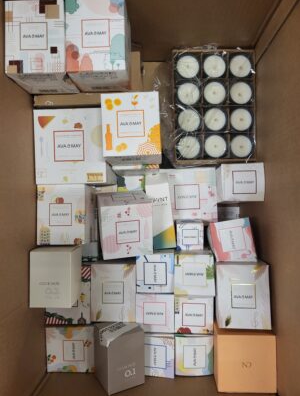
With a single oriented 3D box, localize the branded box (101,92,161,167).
[{"bbox_3d":[-0.026,-0.104,0.471,0.083,0.088,0.090,-2,89,1],"label":"branded box"}]

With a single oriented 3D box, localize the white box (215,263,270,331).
[{"bbox_3d":[0.200,0.202,0.661,0.103,0.103,0.131,-2,88,9],"label":"white box"}]

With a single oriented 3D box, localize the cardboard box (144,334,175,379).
[{"bbox_3d":[0.018,0.344,0.687,0.078,0.082,0.082,0,88,8],"label":"cardboard box"}]

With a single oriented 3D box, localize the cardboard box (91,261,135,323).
[{"bbox_3d":[-0.083,0.219,0.739,0.103,0.103,0.131,0,88,1],"label":"cardboard box"}]

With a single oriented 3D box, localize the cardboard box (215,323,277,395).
[{"bbox_3d":[0.161,0.272,0.547,0.094,0.105,0.094,-1,91,2],"label":"cardboard box"}]

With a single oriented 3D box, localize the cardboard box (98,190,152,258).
[{"bbox_3d":[-0.055,0.056,0.662,0.103,0.103,0.116,-4,107,-11],"label":"cardboard box"}]

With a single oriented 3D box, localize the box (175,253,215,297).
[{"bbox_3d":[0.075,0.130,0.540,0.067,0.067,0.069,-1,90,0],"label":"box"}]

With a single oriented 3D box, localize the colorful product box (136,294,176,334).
[{"bbox_3d":[0.009,0.202,0.564,0.067,0.067,0.067,0,92,0],"label":"colorful product box"}]

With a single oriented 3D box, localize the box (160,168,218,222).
[{"bbox_3d":[0.061,-0.005,0.513,0.088,0.085,0.083,-2,91,0],"label":"box"}]

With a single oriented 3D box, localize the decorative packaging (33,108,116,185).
[{"bbox_3d":[-0.126,-0.084,0.538,0.113,0.118,0.120,-1,91,1],"label":"decorative packaging"}]

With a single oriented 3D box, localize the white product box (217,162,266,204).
[{"bbox_3d":[0.196,-0.031,0.655,0.082,0.082,0.078,-1,89,4],"label":"white product box"}]

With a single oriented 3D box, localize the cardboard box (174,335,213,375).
[{"bbox_3d":[0.094,0.335,0.672,0.078,0.082,0.082,0,88,-1],"label":"cardboard box"}]

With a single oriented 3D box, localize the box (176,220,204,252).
[{"bbox_3d":[0.089,0.087,0.688,0.058,0.058,0.058,0,90,2],"label":"box"}]

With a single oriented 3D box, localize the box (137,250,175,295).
[{"bbox_3d":[0.009,0.132,0.562,0.067,0.067,0.068,0,91,0],"label":"box"}]

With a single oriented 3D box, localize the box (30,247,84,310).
[{"bbox_3d":[-0.158,0.129,0.511,0.065,0.074,0.088,0,91,-1],"label":"box"}]

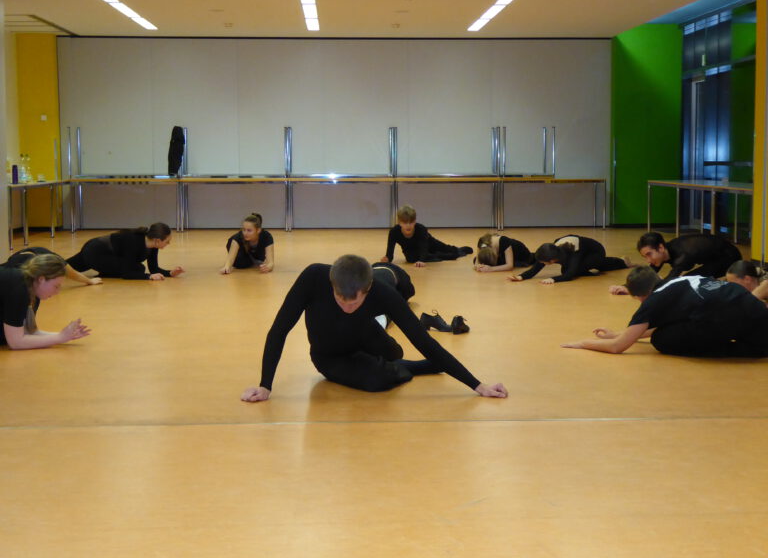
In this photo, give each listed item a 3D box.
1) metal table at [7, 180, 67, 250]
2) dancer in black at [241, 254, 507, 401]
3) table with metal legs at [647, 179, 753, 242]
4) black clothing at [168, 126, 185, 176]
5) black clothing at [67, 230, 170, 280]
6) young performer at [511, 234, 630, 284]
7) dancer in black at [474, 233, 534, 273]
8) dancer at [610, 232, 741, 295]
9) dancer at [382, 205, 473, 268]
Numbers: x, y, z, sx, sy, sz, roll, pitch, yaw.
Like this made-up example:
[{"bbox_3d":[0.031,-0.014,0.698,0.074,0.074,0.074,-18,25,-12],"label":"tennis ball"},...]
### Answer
[{"bbox_3d":[-4.500,-0.802,15.993,0.720,0.710,3.200,0,5,-2],"label":"metal table"},{"bbox_3d":[-0.040,0.179,5.961,1.100,0.580,0.900,0,5,0],"label":"dancer in black"},{"bbox_3d":[4.029,-0.759,15.892,0.750,0.740,4.400,0,5,-2],"label":"table with metal legs"},{"bbox_3d":[-2.800,-1.726,17.917,0.210,0.680,0.200,0,5,-2],"label":"black clothing"},{"bbox_3d":[-2.330,-0.236,11.446,1.080,0.410,0.620,2,5,17],"label":"black clothing"},{"bbox_3d":[1.680,-0.202,11.459,0.650,0.340,1.620,4,7,37],"label":"young performer"},{"bbox_3d":[1.170,-0.263,12.177,0.500,0.330,0.920,4,7,38],"label":"dancer in black"},{"bbox_3d":[2.330,-0.168,10.478,1.350,0.450,0.650,-5,7,-42],"label":"dancer"},{"bbox_3d":[0.440,-0.454,13.063,0.660,0.550,1.550,2,6,20],"label":"dancer"}]

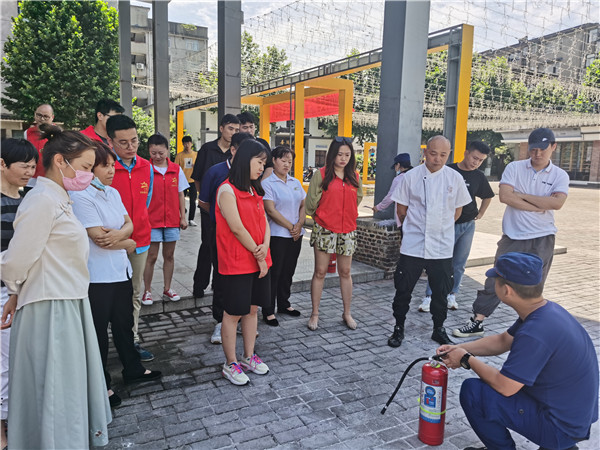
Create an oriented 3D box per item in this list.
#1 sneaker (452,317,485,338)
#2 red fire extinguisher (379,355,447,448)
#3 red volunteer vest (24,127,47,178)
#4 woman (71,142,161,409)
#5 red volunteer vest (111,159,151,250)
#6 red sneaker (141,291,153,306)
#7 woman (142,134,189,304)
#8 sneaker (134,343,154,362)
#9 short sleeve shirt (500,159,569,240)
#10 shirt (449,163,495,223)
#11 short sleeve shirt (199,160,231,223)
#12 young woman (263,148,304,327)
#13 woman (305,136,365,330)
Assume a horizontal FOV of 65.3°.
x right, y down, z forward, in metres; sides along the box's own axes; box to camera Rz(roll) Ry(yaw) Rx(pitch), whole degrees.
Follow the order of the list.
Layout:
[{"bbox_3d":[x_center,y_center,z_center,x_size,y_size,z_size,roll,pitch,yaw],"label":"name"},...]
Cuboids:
[{"bbox_3d":[1.456,0.869,4.025,0.290,0.140,0.105,-1,9,-14],"label":"sneaker"},{"bbox_3d":[0.625,0.903,2.530,0.350,0.485,0.140,6,10,26],"label":"red fire extinguisher"},{"bbox_3d":[-2.407,-0.691,4.400,0.440,0.570,0.270,-2,9,-20],"label":"red volunteer vest"},{"bbox_3d":[-1.098,0.266,2.838,0.430,1.520,0.460,7,10,27],"label":"woman"},{"bbox_3d":[-1.196,-0.165,3.319,0.420,0.670,0.270,-5,11,-37],"label":"red volunteer vest"},{"bbox_3d":[-1.408,0.642,4.305,0.095,0.100,0.240,-1,10,-20],"label":"red sneaker"},{"bbox_3d":[-1.254,-0.063,4.283,0.440,1.510,0.300,-2,10,-26],"label":"woman"},{"bbox_3d":[-1.201,0.908,3.446,0.285,0.110,0.105,5,9,23],"label":"sneaker"},{"bbox_3d":[2.090,-0.233,4.191,0.540,0.680,0.330,7,10,29],"label":"short sleeve shirt"},{"bbox_3d":[1.692,-0.328,4.800,0.540,0.640,0.280,8,11,18],"label":"shirt"},{"bbox_3d":[-0.515,-0.161,3.658,0.340,0.660,0.500,10,12,41],"label":"short sleeve shirt"},{"bbox_3d":[-0.133,0.086,4.196,0.430,1.560,0.350,-4,10,-33],"label":"young woman"},{"bbox_3d":[0.309,0.068,4.104,0.490,1.640,0.360,-1,9,-18],"label":"woman"}]

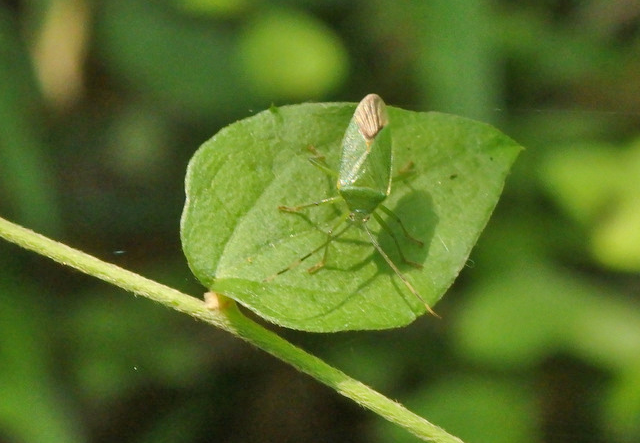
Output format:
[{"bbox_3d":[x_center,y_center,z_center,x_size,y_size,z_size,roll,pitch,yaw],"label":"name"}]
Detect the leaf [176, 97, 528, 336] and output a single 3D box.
[{"bbox_3d":[0.004,-0.002,0.441,0.038,0.007,0.031,-24,60,-15],"label":"leaf"}]

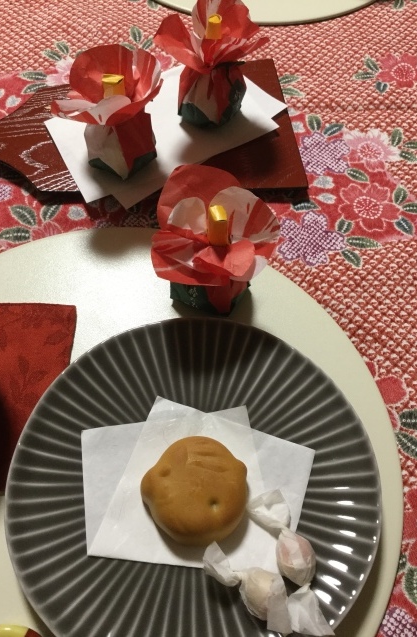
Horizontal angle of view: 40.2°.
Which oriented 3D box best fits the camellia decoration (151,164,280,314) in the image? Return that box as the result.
[{"bbox_3d":[0.004,-0.044,0.344,0.073,0.069,0.070,-1,57,2],"label":"camellia decoration"}]

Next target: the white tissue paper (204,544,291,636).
[{"bbox_3d":[0.020,0.118,0.254,0.050,0.018,0.021,38,66,24],"label":"white tissue paper"}]

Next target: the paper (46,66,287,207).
[{"bbox_3d":[-0.029,-0.142,0.420,0.166,0.008,0.113,-28,60,-15],"label":"paper"}]

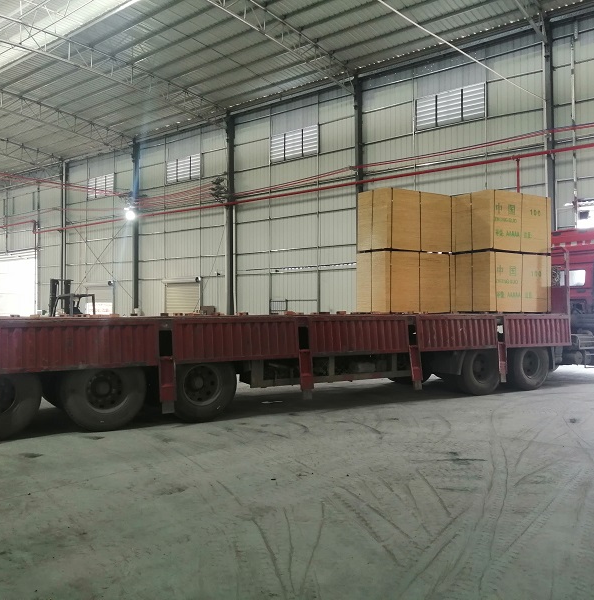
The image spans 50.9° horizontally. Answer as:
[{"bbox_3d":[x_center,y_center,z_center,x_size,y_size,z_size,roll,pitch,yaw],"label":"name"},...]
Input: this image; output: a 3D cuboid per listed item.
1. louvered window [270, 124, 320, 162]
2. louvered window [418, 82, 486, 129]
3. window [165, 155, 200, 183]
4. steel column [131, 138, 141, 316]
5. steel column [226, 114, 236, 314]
[{"bbox_3d":[-0.137,-6.903,27.855,2.808,1.241,0.100,-1,-1,40],"label":"louvered window"},{"bbox_3d":[5.639,-7.065,23.070,2.847,1.268,0.100,-1,-1,40],"label":"louvered window"},{"bbox_3d":[-5.955,-6.804,32.677,2.820,1.205,0.100,-1,-1,40],"label":"window"},{"bbox_3d":[-9.021,-3.474,34.923,0.200,11.058,0.250,-1,-1,40],"label":"steel column"},{"bbox_3d":[-3.203,-3.499,30.100,0.200,10.939,0.250,-1,-1,40],"label":"steel column"}]

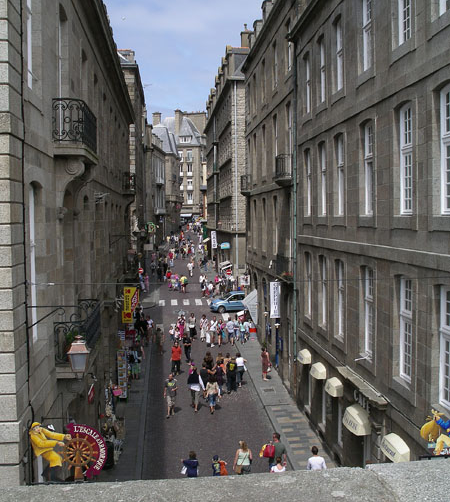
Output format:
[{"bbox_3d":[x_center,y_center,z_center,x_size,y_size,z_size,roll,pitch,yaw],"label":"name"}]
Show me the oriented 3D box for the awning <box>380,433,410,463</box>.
[{"bbox_3d":[4.104,4.848,15.404,0.400,0.570,1.220,-1,3,-5],"label":"awning"}]

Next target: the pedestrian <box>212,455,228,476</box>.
[{"bbox_3d":[-0.235,6.882,19.908,0.400,1.080,0.320,0,3,0],"label":"pedestrian"}]

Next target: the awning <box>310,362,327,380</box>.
[{"bbox_3d":[3.542,4.521,24.190,0.330,0.410,1.020,-1,3,-5],"label":"awning"}]

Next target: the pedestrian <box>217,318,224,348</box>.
[{"bbox_3d":[-0.289,4.939,38.616,0.500,1.650,0.400,-1,3,-5],"label":"pedestrian"}]

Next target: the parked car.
[{"bbox_3d":[0.753,3.942,49.881,3.750,1.470,1.660,-1,3,-15],"label":"parked car"}]

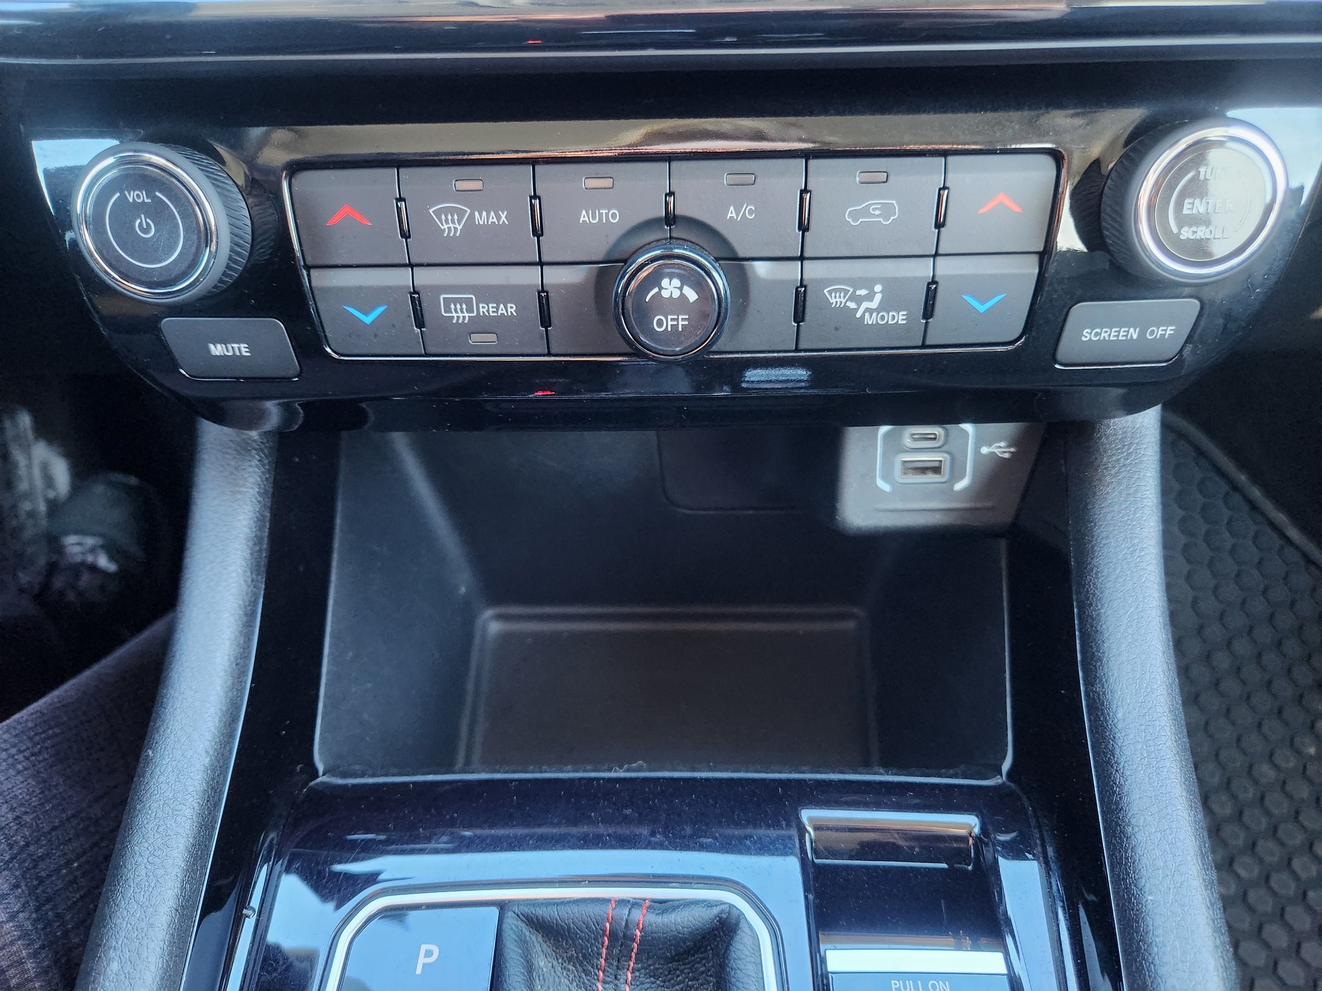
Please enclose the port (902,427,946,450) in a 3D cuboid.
[{"bbox_3d":[0.082,-0.018,0.274,0.013,0.007,0.006,-1,15,0],"label":"port"}]

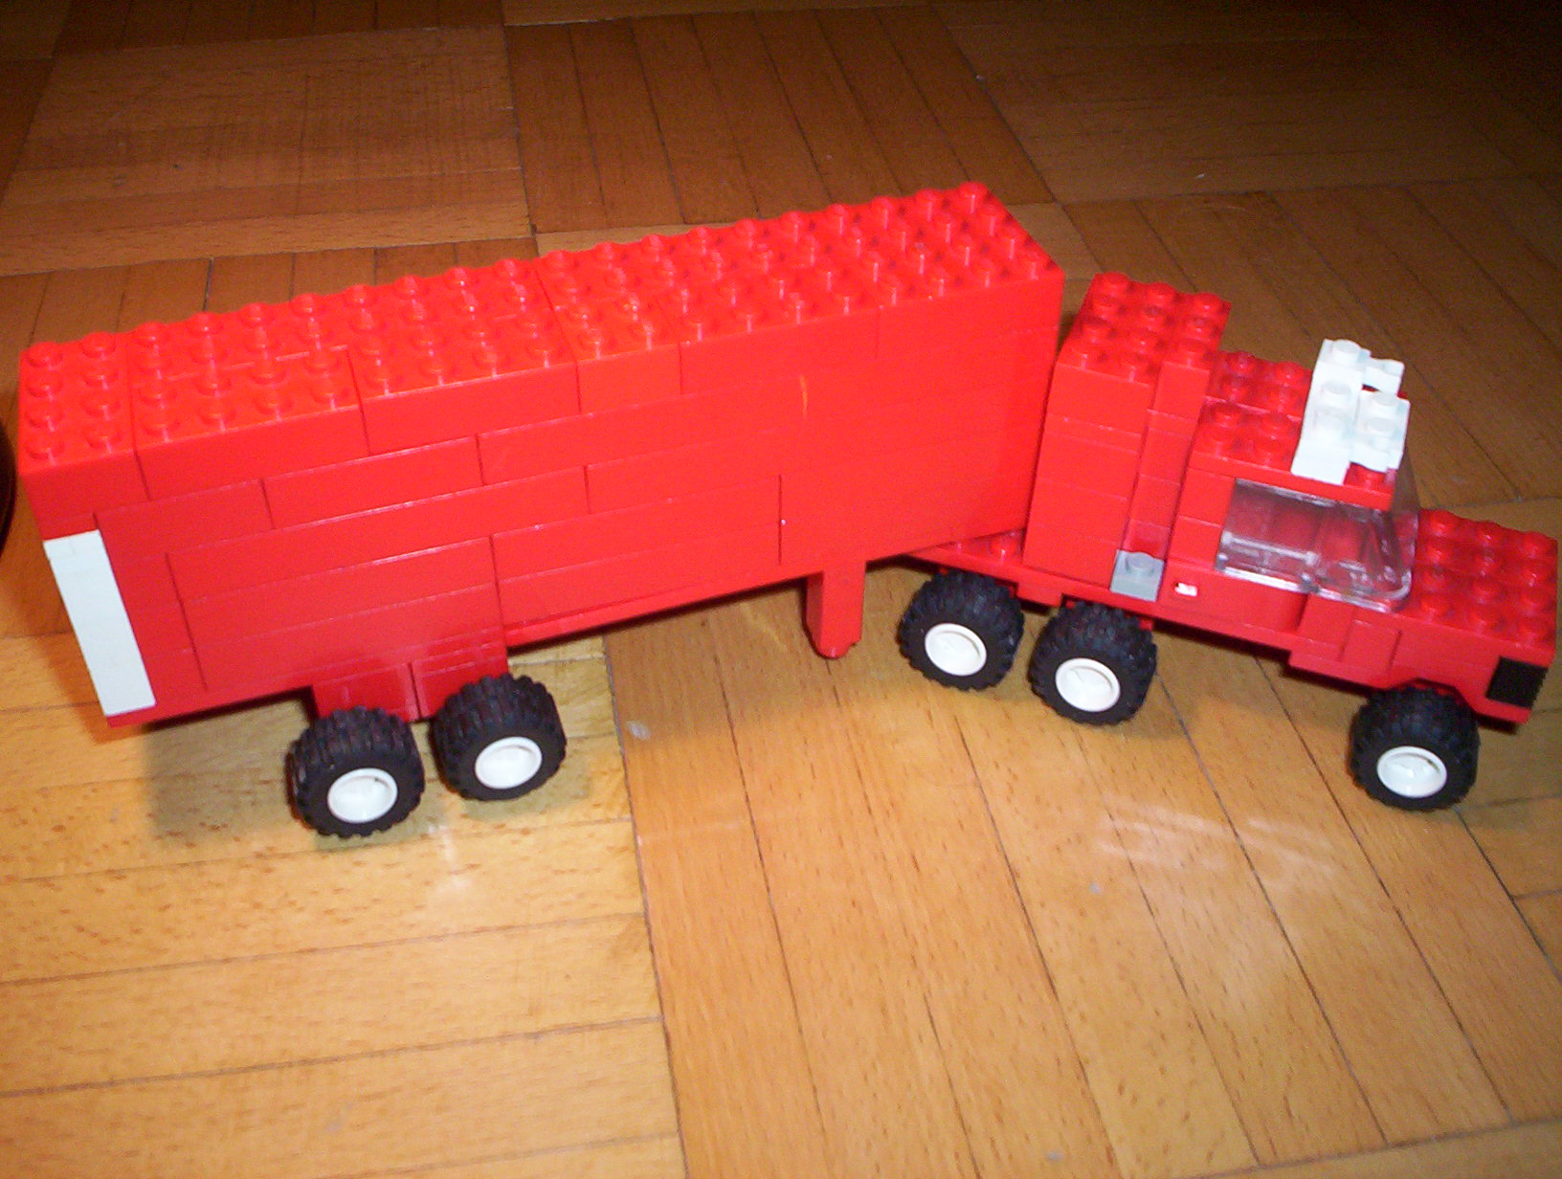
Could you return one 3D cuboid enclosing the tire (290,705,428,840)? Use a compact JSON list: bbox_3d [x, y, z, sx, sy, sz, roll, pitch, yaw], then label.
[{"bbox_3d":[-0.070,0.030,0.286,0.021,0.021,0.012,-11,42,-15],"label":"tire"}]

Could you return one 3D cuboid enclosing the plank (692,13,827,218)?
[{"bbox_3d":[-0.007,-0.136,0.493,0.019,0.008,0.133,-6,42,-8],"label":"plank"}]

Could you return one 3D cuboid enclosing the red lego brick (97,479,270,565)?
[{"bbox_3d":[-0.090,-0.015,0.258,0.024,0.010,0.013,-12,42,-14],"label":"red lego brick"}]

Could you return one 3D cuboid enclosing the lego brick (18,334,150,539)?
[{"bbox_3d":[-0.104,-0.024,0.255,0.016,0.013,0.032,-12,42,-13],"label":"lego brick"}]

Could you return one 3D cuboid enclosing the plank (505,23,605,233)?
[{"bbox_3d":[-0.067,-0.135,0.506,0.020,0.008,0.140,-5,41,-9],"label":"plank"}]

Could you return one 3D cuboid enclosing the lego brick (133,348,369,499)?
[{"bbox_3d":[-0.078,-0.025,0.251,0.032,0.011,0.016,-13,43,-14],"label":"lego brick"}]

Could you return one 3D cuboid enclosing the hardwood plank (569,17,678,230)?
[{"bbox_3d":[-0.045,-0.132,0.488,0.019,0.008,0.133,-6,42,-7],"label":"hardwood plank"}]

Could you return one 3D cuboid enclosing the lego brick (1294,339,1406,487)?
[{"bbox_3d":[0.094,-0.030,0.282,0.015,0.008,0.032,14,41,14],"label":"lego brick"}]

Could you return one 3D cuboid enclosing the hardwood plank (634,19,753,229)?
[{"bbox_3d":[-0.026,-0.134,0.491,0.019,0.008,0.133,-6,42,-8],"label":"hardwood plank"}]

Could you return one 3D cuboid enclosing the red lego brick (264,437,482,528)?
[{"bbox_3d":[-0.063,-0.020,0.264,0.032,0.010,0.013,-12,42,-14],"label":"red lego brick"}]

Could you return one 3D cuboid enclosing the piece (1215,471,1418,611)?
[{"bbox_3d":[0.093,-0.016,0.290,0.032,0.019,0.032,15,43,16],"label":"piece"}]

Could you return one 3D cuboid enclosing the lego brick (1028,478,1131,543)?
[{"bbox_3d":[0.056,-0.022,0.303,0.016,0.011,0.026,14,41,14],"label":"lego brick"}]

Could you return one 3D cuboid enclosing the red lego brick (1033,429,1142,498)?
[{"bbox_3d":[0.056,-0.029,0.296,0.016,0.010,0.026,15,41,14],"label":"red lego brick"}]

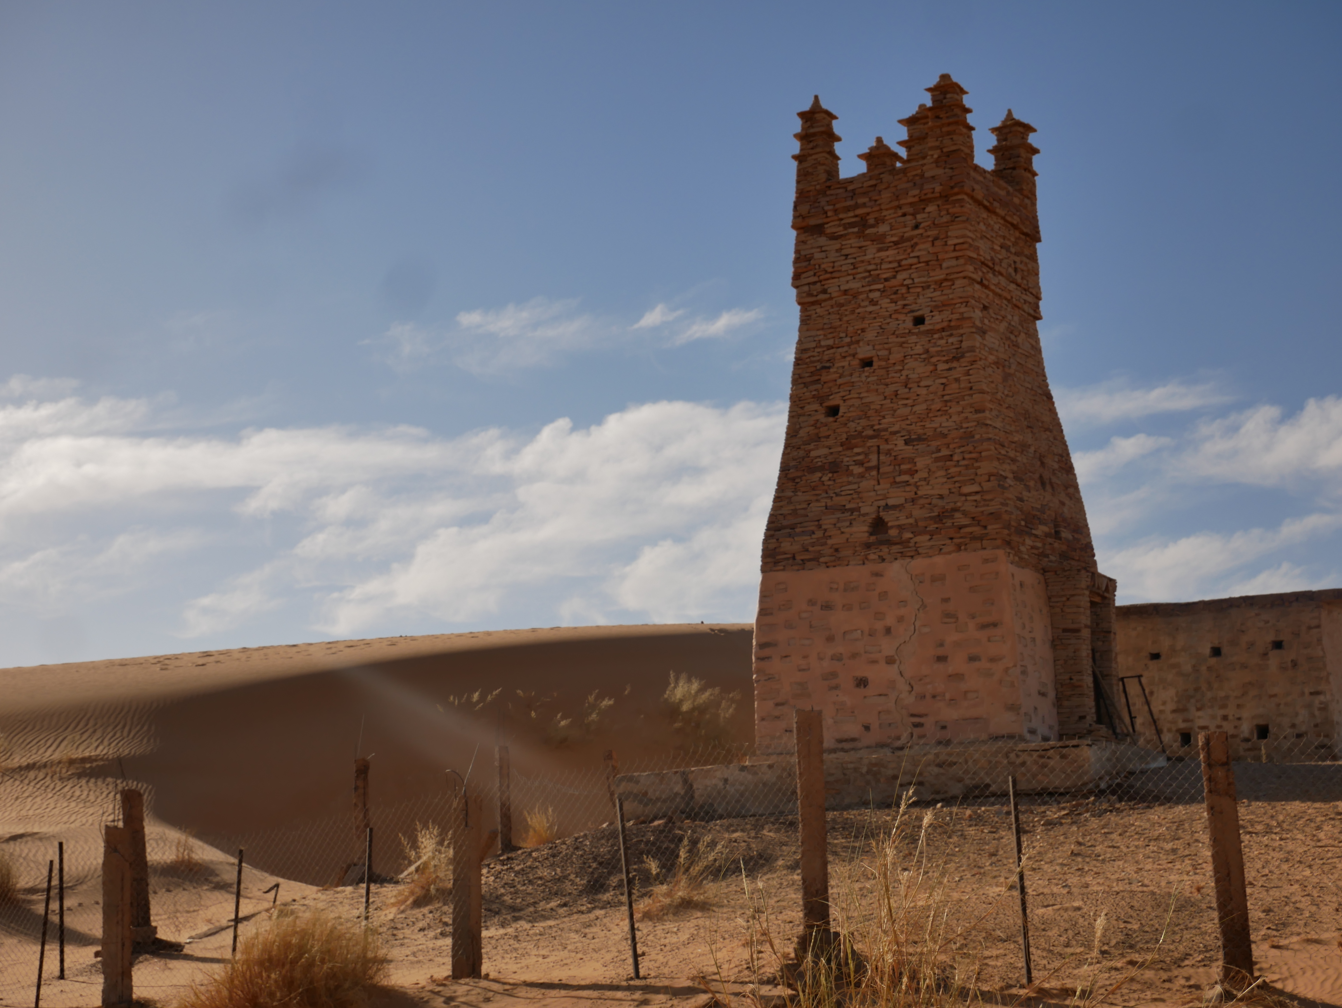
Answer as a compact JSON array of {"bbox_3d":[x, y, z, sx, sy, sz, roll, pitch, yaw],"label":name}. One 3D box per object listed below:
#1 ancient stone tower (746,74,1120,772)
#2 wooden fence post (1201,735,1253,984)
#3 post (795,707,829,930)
[{"bbox_3d":[3.650,-1.093,28.915,3.943,8.978,3.800,-7,-10,29],"label":"ancient stone tower"},{"bbox_3d":[3.293,2.099,12.411,0.145,1.486,0.145,-3,-9,-5],"label":"wooden fence post"},{"bbox_3d":[0.861,1.931,12.604,0.145,1.385,0.145,-1,-9,-5],"label":"post"}]

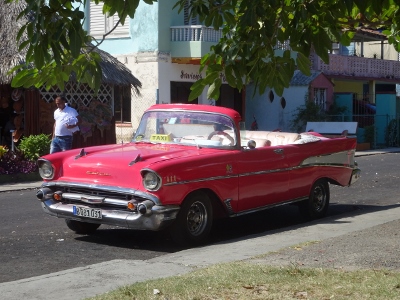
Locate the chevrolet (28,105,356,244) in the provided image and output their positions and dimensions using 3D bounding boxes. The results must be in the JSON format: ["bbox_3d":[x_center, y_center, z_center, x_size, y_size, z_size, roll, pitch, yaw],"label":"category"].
[{"bbox_3d":[0.247,0.199,11.532,1.870,1.530,5.070,4,5,33],"label":"chevrolet"}]

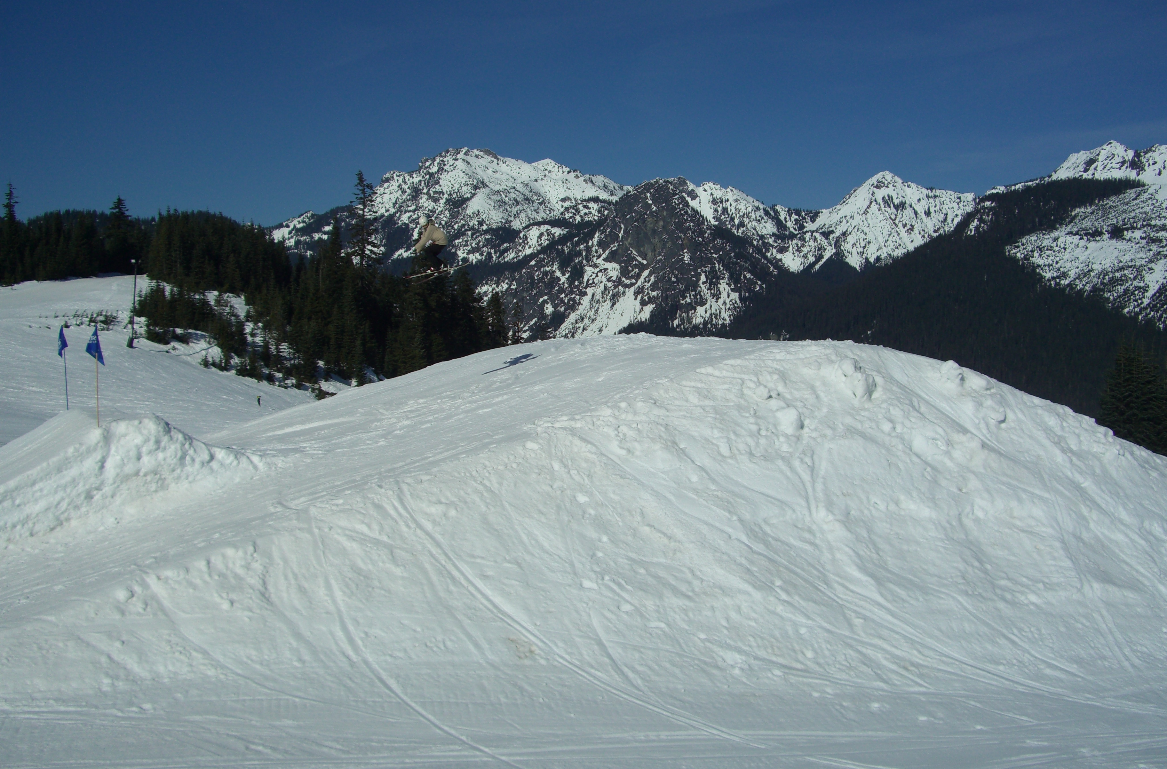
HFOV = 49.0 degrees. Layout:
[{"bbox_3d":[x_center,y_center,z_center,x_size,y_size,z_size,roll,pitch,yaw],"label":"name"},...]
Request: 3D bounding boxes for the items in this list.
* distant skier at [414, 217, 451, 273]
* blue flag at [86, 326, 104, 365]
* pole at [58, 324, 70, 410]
[{"bbox_3d":[-3.506,-3.244,29.500,0.880,1.320,0.620,0,1,9],"label":"distant skier"},{"bbox_3d":[-9.718,-0.780,25.500,0.360,0.780,0.140,0,1,0],"label":"blue flag"},{"bbox_3d":[-12.170,-0.395,30.000,0.280,2.000,0.250,0,1,0],"label":"pole"}]

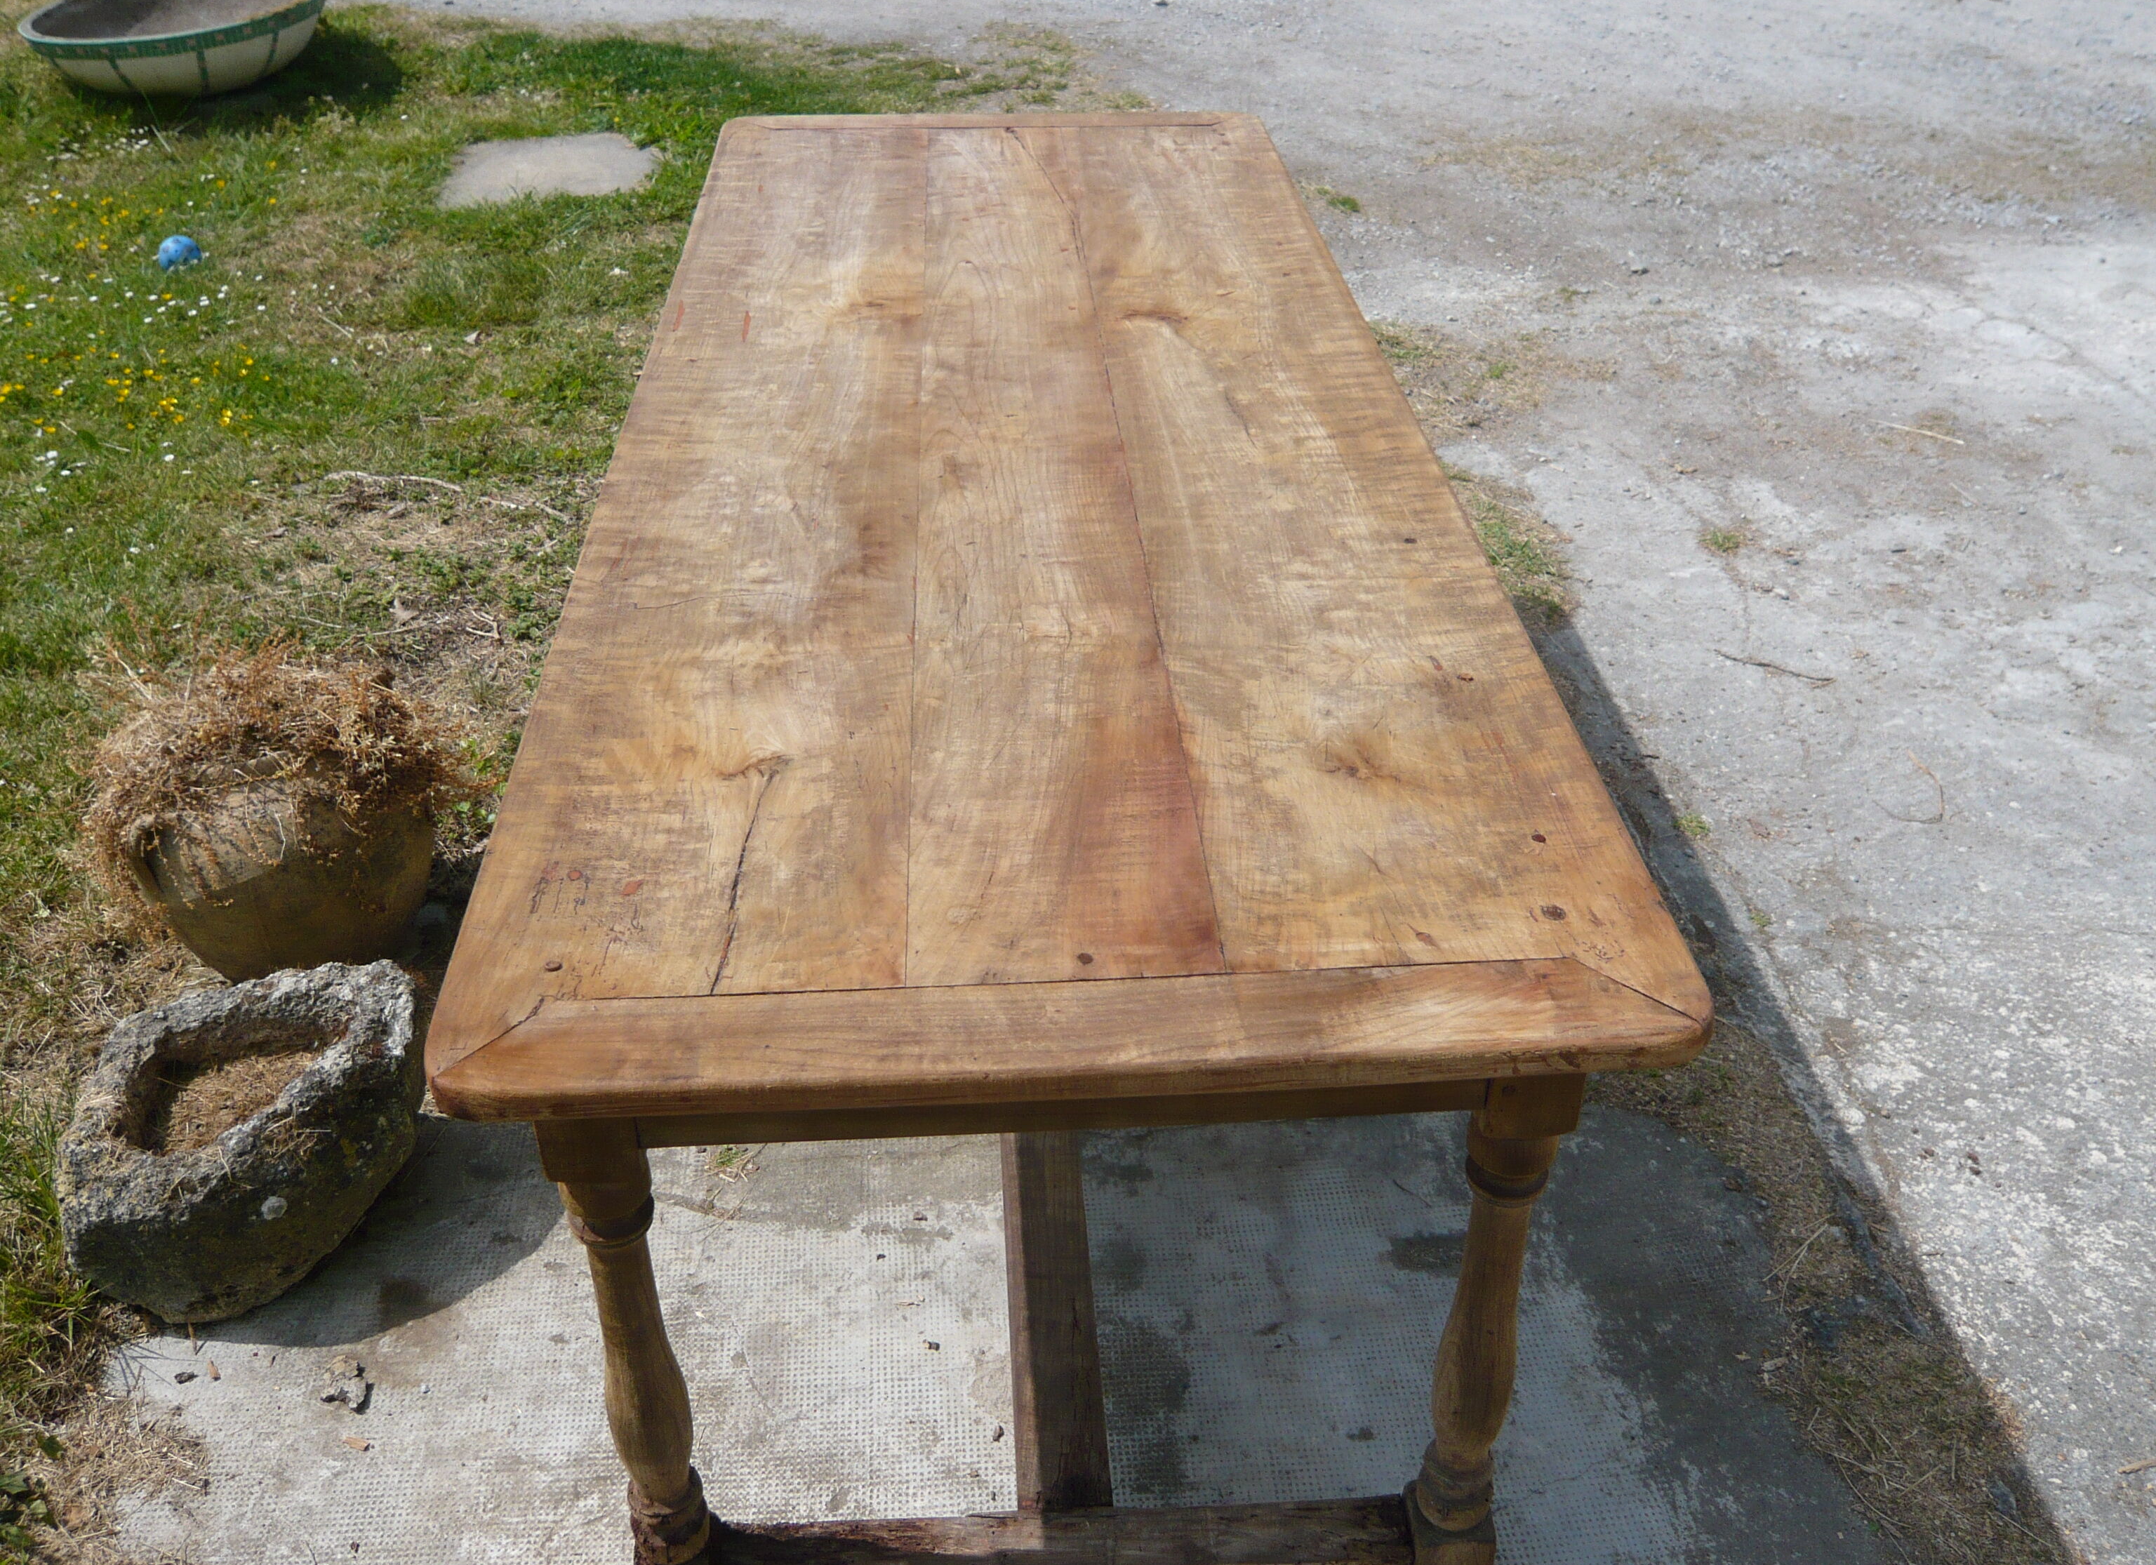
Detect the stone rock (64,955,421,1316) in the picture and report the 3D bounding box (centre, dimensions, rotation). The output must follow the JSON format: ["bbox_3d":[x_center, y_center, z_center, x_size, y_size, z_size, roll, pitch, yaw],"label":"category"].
[{"bbox_3d":[-0.873,0.371,2.093,0.285,0.200,0.380,17,37,24],"label":"stone rock"}]

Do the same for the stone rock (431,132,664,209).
[{"bbox_3d":[-1.373,-1.566,5.160,0.530,0.050,0.570,-5,33,-8],"label":"stone rock"}]

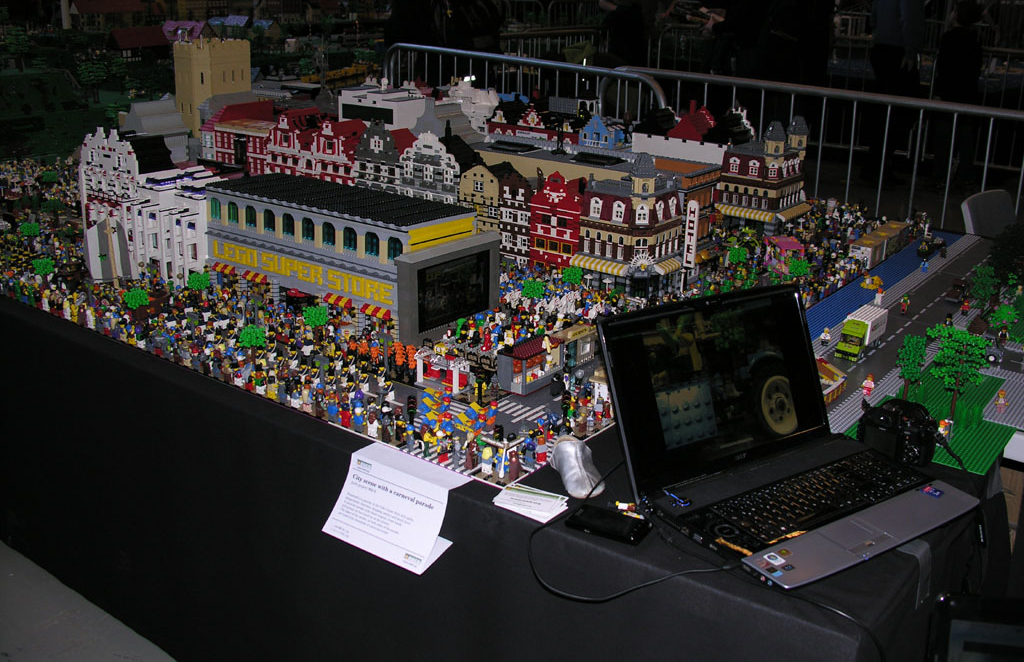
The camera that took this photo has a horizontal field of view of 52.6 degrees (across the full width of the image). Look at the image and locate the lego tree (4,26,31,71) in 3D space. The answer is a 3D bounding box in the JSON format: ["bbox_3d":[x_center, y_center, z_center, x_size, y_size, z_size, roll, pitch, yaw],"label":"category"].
[{"bbox_3d":[-3.154,-1.799,6.611,0.170,0.290,0.170,-8,21,-24],"label":"lego tree"}]

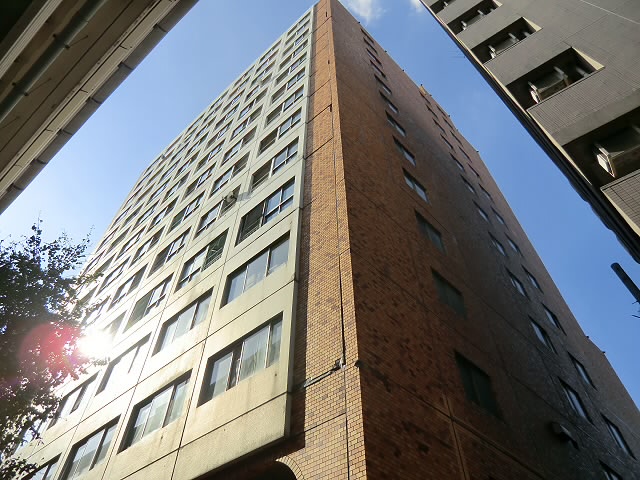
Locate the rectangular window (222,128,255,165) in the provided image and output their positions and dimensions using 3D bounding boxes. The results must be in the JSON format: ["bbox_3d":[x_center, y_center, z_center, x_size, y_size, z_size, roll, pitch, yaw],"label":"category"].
[{"bbox_3d":[-3.952,-4.558,21.909,2.380,1.440,0.200,-35,-60,24],"label":"rectangular window"}]

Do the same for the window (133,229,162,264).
[{"bbox_3d":[-8.537,0.426,22.123,2.312,1.421,0.150,-35,-60,24],"label":"window"}]

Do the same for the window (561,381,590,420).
[{"bbox_3d":[8.758,5.534,15.455,1.380,1.150,0.180,37,-60,-25],"label":"window"}]

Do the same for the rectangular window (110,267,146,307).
[{"bbox_3d":[-8.546,2.175,19.873,2.312,1.421,0.150,-35,-60,24],"label":"rectangular window"}]

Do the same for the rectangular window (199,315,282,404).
[{"bbox_3d":[-1.647,2.592,9.469,2.312,1.232,0.150,-35,-60,24],"label":"rectangular window"}]

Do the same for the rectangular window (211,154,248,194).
[{"bbox_3d":[-4.071,-2.919,20.436,2.559,1.475,0.200,-35,-59,24],"label":"rectangular window"}]

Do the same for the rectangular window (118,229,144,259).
[{"bbox_3d":[-10.836,0.267,25.618,2.312,1.421,0.150,-35,-60,24],"label":"rectangular window"}]

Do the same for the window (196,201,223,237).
[{"bbox_3d":[-4.586,-0.809,18.512,1.340,1.430,0.160,-35,-60,24],"label":"window"}]

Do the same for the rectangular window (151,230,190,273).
[{"bbox_3d":[-6.272,0.578,18.678,2.400,1.500,0.200,-35,-60,24],"label":"rectangular window"}]

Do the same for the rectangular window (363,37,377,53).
[{"bbox_3d":[3.682,-14.148,32.596,1.368,1.029,0.150,37,-61,-25],"label":"rectangular window"}]

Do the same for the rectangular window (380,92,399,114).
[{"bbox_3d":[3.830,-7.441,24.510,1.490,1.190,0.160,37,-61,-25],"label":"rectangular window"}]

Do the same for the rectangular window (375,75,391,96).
[{"bbox_3d":[3.630,-8.782,25.645,1.430,1.150,0.180,37,-60,-25],"label":"rectangular window"}]

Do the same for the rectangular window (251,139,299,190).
[{"bbox_3d":[-1.619,-2.661,16.232,2.312,1.421,0.150,-35,-60,24],"label":"rectangular window"}]

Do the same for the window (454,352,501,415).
[{"bbox_3d":[3.562,3.368,10.006,1.300,1.191,0.150,37,-61,-25],"label":"window"}]

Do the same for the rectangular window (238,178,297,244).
[{"bbox_3d":[-1.629,-0.878,13.936,2.312,1.421,0.150,-35,-60,24],"label":"rectangular window"}]

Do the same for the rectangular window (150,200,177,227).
[{"bbox_3d":[-8.888,-1.381,25.409,2.559,1.431,0.200,-35,-59,24],"label":"rectangular window"}]

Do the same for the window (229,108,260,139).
[{"bbox_3d":[-3.939,-6.263,24.066,2.380,1.400,0.200,-35,-60,24],"label":"window"}]

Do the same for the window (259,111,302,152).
[{"bbox_3d":[-1.618,-4.384,18.349,2.400,1.470,0.200,-35,-60,24],"label":"window"}]

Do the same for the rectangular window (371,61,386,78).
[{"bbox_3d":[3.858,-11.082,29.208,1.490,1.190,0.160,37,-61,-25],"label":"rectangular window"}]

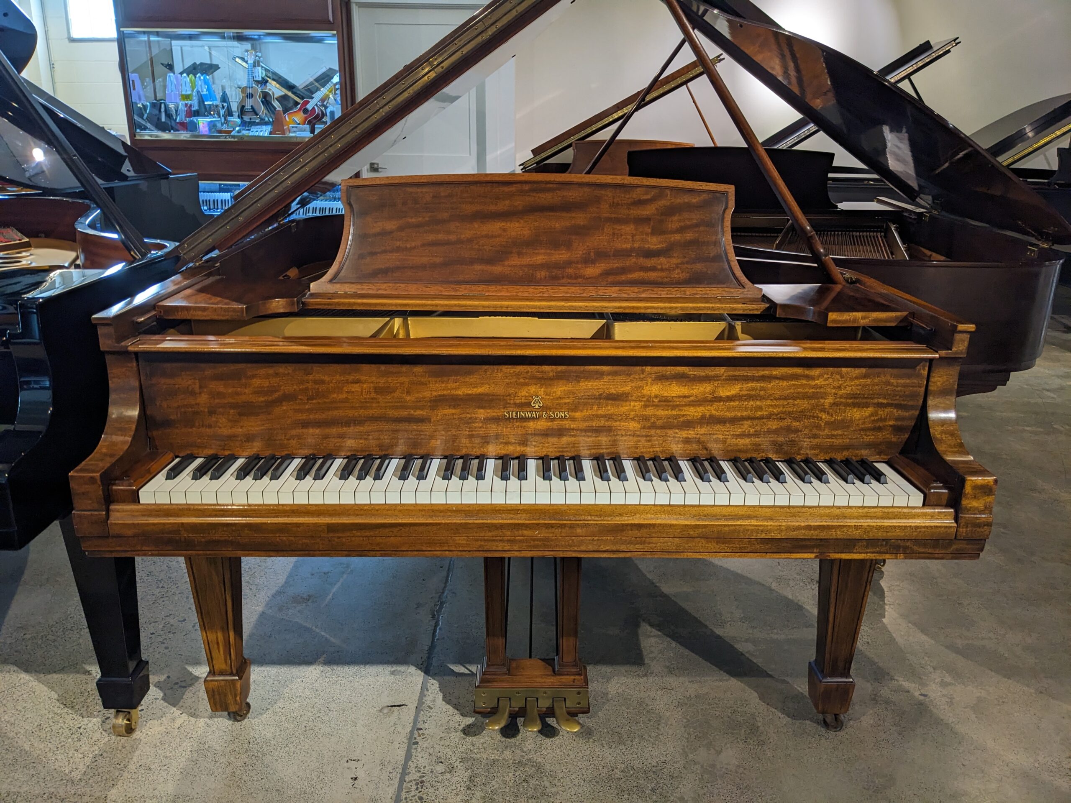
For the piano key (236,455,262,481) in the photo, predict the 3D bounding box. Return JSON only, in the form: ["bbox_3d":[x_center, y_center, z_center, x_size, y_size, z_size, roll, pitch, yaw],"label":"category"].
[{"bbox_3d":[-0.474,0.107,1.383,0.013,0.013,0.094,0,16,-1],"label":"piano key"}]

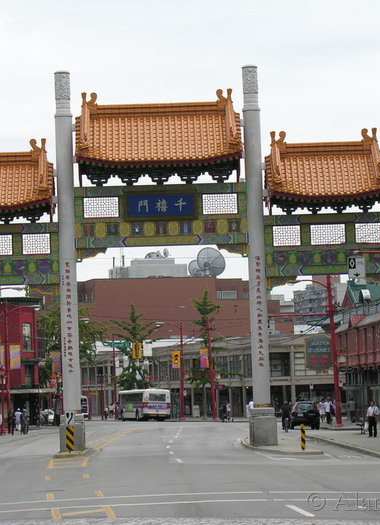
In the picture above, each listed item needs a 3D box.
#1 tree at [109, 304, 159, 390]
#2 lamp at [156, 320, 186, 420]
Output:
[{"bbox_3d":[-5.555,10.126,192.000,5.300,11.770,5.000,-2,-4,0],"label":"tree"},{"bbox_3d":[-1.818,10.135,177.299,2.550,9.150,0.500,-2,-4,0],"label":"lamp"}]

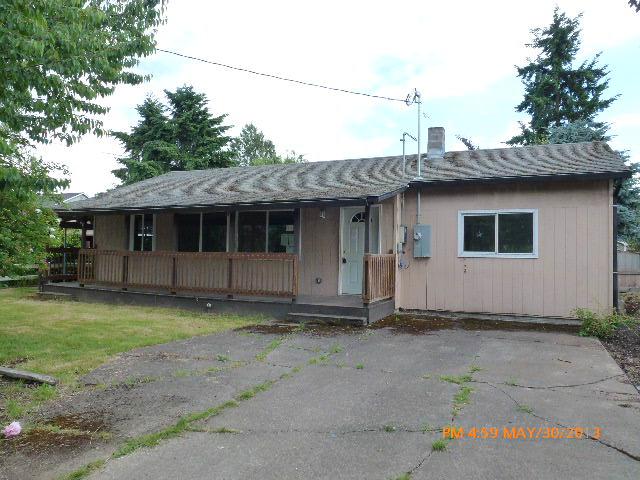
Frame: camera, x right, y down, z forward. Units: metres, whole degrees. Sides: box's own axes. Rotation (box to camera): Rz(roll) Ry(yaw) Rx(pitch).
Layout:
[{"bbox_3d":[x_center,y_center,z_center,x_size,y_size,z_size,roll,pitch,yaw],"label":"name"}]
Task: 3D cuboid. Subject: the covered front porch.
[{"bbox_3d":[-2.899,0.396,11.097,9.400,2.353,2.430,0,-1,24],"label":"covered front porch"}]

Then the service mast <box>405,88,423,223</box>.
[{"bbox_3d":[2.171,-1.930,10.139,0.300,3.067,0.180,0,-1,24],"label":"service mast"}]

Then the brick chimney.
[{"bbox_3d":[3.200,-2.657,12.242,0.410,0.903,0.410,0,-1,24],"label":"brick chimney"}]

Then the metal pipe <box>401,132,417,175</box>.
[{"bbox_3d":[1.945,-1.896,9.751,0.343,0.939,0.080,0,-1,24],"label":"metal pipe"}]

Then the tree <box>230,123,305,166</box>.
[{"bbox_3d":[-3.825,-2.855,28.887,4.444,9.653,4.444,0,-1,24],"label":"tree"}]

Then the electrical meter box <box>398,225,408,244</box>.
[{"bbox_3d":[1.931,-0.115,10.199,0.170,0.400,0.130,0,-1,24],"label":"electrical meter box"}]

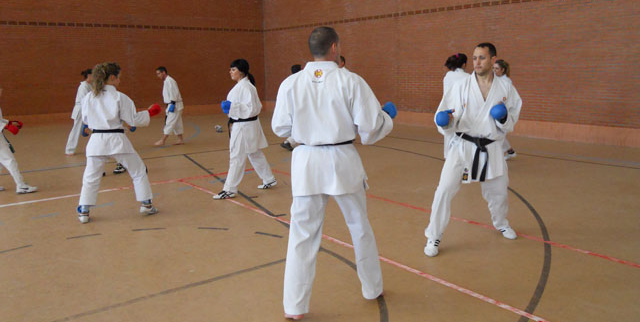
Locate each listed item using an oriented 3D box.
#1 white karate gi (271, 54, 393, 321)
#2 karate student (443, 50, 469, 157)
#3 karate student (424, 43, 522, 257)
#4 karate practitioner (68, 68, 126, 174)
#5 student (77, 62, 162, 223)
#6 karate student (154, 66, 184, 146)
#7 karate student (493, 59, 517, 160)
[{"bbox_3d":[0.082,0.157,3.275,0.680,1.480,0.500,2,10,16],"label":"white karate gi"},{"bbox_3d":[1.972,-0.663,7.400,0.550,1.680,0.620,5,11,29],"label":"karate student"},{"bbox_3d":[1.279,-0.123,4.305,0.780,1.690,0.660,2,10,14],"label":"karate student"},{"bbox_3d":[-4.152,-0.858,9.280,0.700,1.580,0.520,-5,11,-25],"label":"karate practitioner"},{"bbox_3d":[-2.043,-0.194,5.290,0.780,1.580,0.620,1,10,11],"label":"student"},{"bbox_3d":[-3.084,-1.095,10.510,0.620,1.600,0.500,-4,10,-17],"label":"karate student"},{"bbox_3d":[2.920,-0.811,8.391,0.680,1.610,0.550,-9,13,-40],"label":"karate student"}]

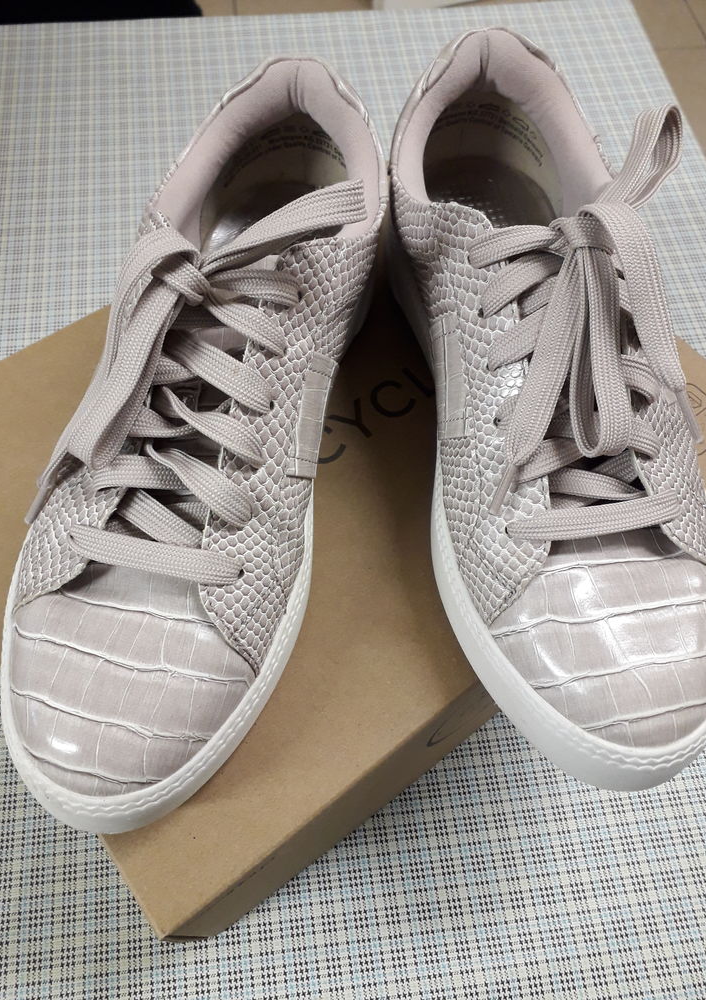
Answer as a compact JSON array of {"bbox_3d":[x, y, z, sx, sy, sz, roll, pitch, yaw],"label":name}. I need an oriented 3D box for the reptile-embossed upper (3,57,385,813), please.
[{"bbox_3d":[-0.055,-0.034,0.279,0.103,0.096,0.281,11,63,3],"label":"reptile-embossed upper"}]

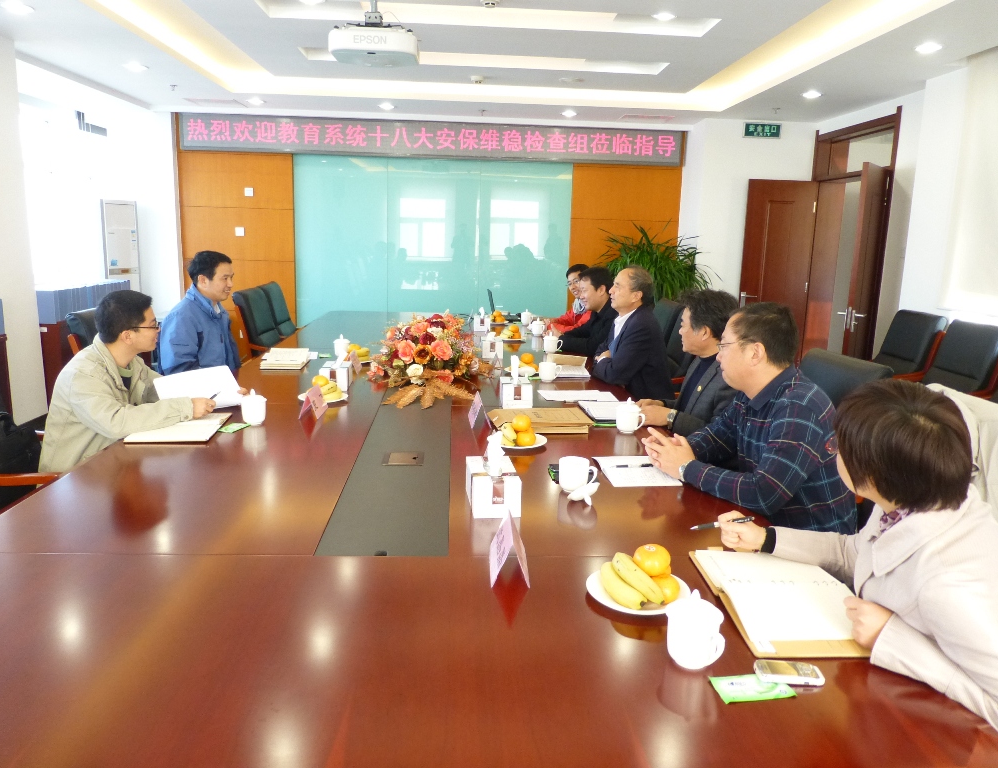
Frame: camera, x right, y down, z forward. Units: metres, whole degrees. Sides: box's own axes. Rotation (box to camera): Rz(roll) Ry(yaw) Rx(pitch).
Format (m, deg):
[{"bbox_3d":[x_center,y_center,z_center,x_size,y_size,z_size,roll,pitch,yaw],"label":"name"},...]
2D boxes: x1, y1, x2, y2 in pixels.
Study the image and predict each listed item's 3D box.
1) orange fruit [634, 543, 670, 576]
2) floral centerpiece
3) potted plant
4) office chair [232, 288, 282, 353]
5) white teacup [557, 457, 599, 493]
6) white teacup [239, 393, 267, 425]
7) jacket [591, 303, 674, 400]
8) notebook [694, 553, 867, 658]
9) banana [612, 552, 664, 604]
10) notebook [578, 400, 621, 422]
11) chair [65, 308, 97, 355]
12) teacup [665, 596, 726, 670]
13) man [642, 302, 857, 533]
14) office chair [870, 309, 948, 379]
[{"bbox_3d":[0.310,0.357,1.435,0.075,0.065,0.075,1,12,-4],"label":"orange fruit"},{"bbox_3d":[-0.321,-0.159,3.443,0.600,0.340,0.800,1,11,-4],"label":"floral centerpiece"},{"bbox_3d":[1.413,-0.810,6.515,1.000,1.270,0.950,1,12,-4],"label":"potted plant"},{"bbox_3d":[-1.748,-0.269,5.798,0.640,1.030,0.580,1,12,-4],"label":"office chair"},{"bbox_3d":[0.233,0.269,2.129,0.113,0.089,0.090,1,12,-4],"label":"white teacup"},{"bbox_3d":[-0.935,0.083,2.693,0.096,0.131,0.110,-3,12,-19],"label":"white teacup"},{"bbox_3d":[0.726,-0.094,3.843,0.495,0.653,0.495,0,12,-9],"label":"jacket"},{"bbox_3d":[0.610,0.440,1.509,0.295,0.024,0.440,1,12,-1],"label":"notebook"},{"bbox_3d":[0.290,0.405,1.473,0.043,0.043,0.185,-3,12,-20],"label":"banana"},{"bbox_3d":[0.481,0.112,3.112,0.220,0.015,0.310,1,12,-1],"label":"notebook"},{"bbox_3d":[-1.910,0.112,3.955,0.640,1.030,0.580,1,12,-4],"label":"chair"},{"bbox_3d":[0.348,0.428,1.254,0.093,0.135,0.111,-9,16,-42],"label":"teacup"},{"bbox_3d":[0.782,0.396,2.300,0.680,1.300,0.600,1,12,-4],"label":"man"},{"bbox_3d":[2.717,-0.008,5.153,0.640,1.030,0.580,1,12,-4],"label":"office chair"}]

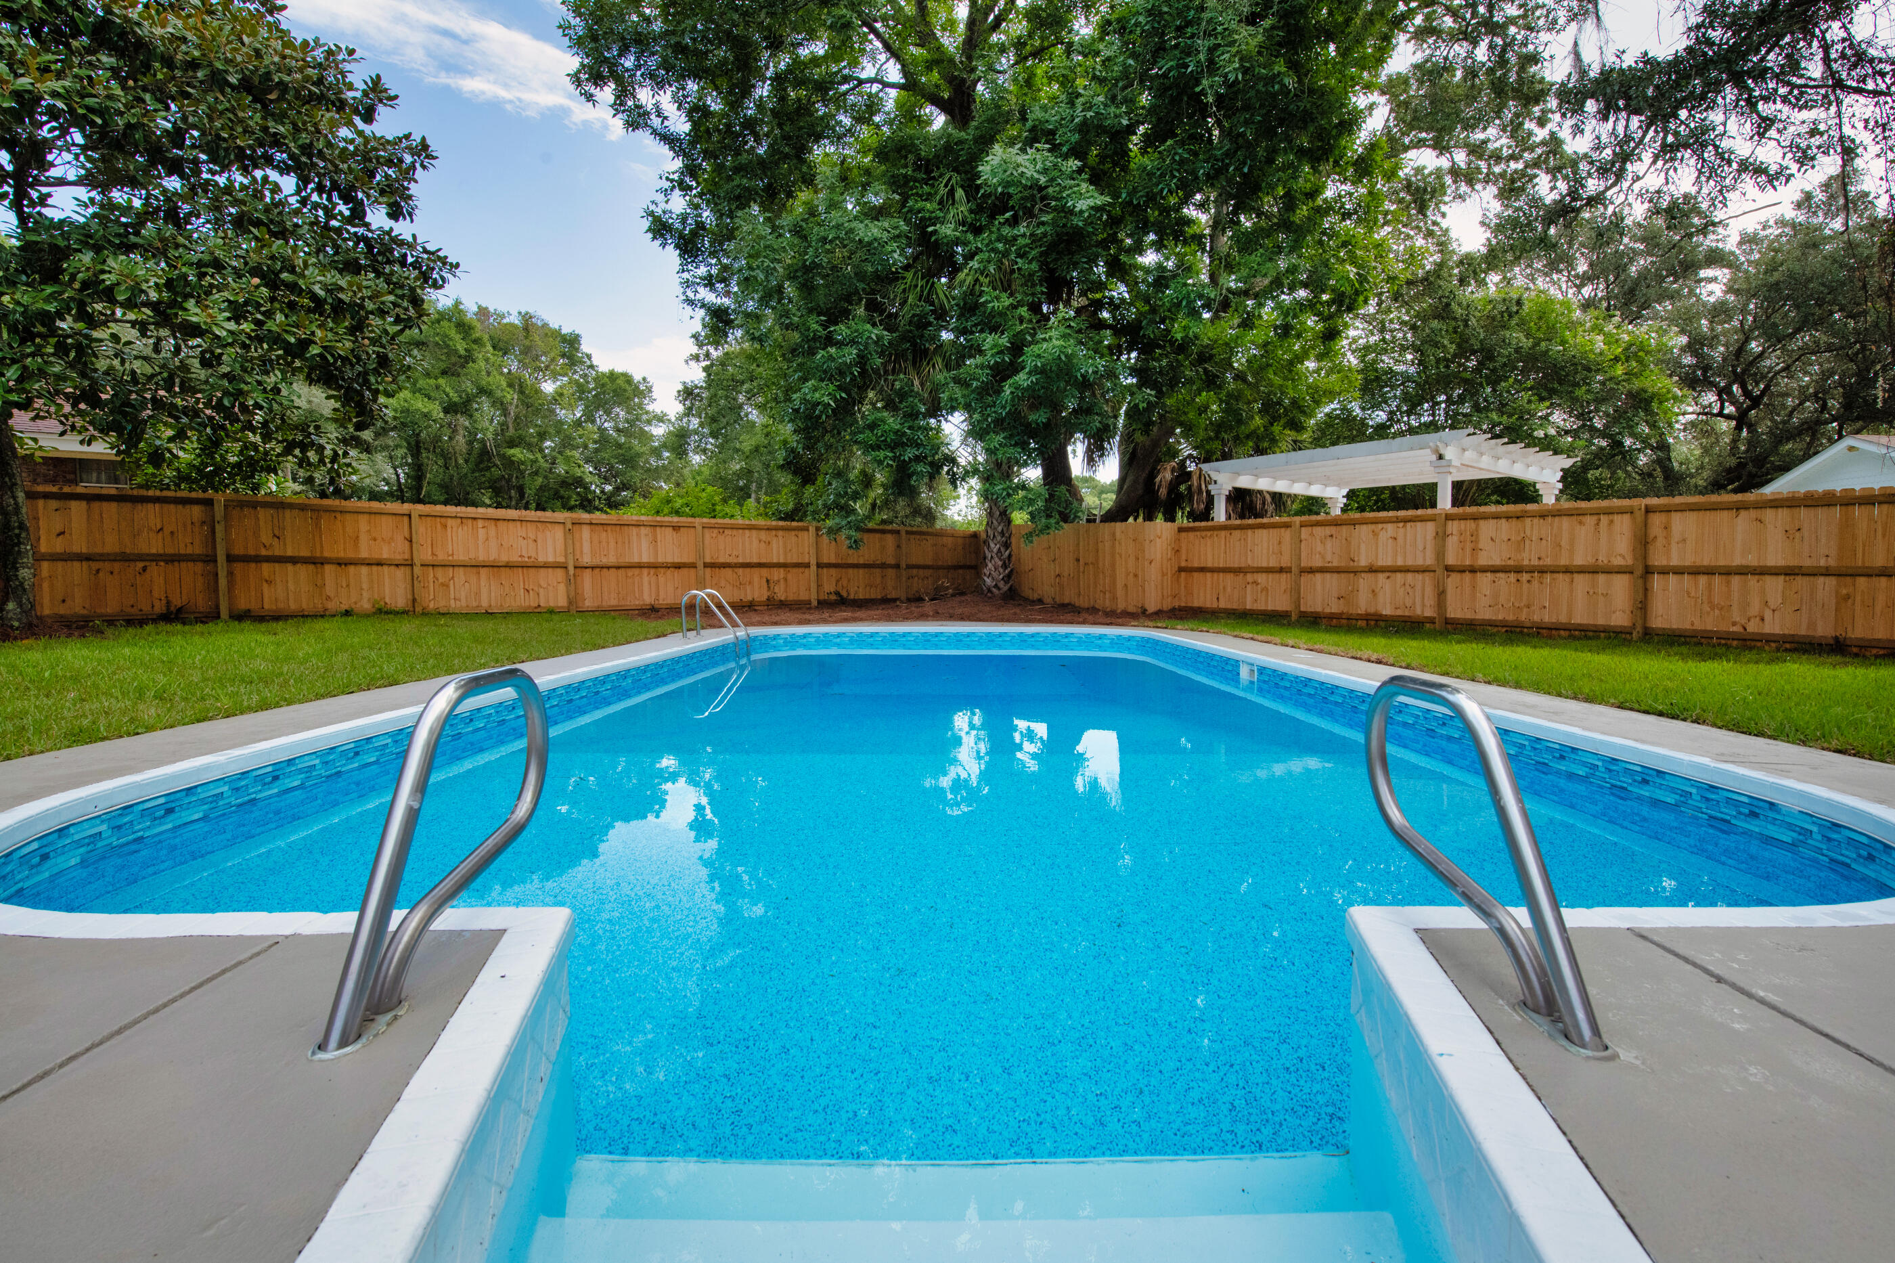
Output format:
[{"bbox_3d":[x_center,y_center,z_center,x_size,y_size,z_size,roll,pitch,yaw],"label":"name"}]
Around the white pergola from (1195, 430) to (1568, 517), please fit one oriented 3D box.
[{"bbox_3d":[8.814,-1.860,17.188,5.509,3.150,5.261,-2,4,-36],"label":"white pergola"}]

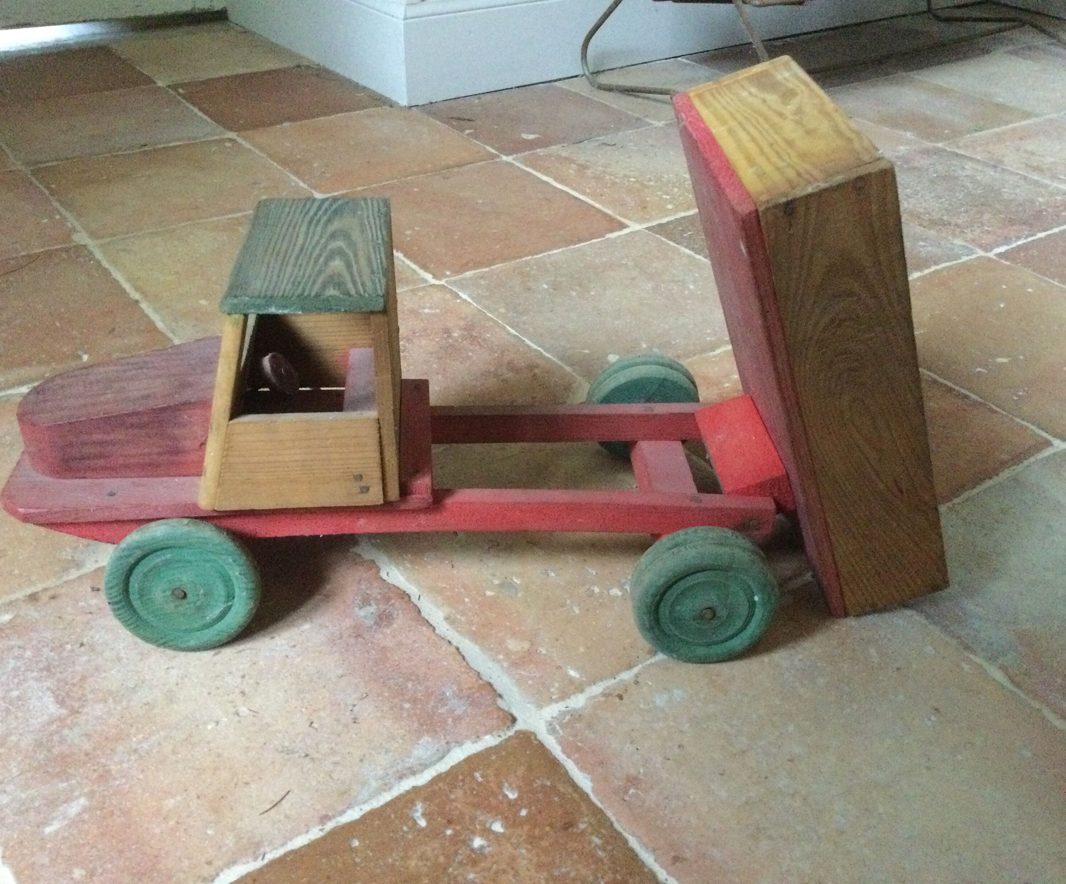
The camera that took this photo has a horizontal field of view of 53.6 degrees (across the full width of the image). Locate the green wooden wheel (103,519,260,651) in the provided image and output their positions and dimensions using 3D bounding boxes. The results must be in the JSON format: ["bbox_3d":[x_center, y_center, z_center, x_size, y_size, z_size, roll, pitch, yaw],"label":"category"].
[{"bbox_3d":[-0.163,0.067,0.491,0.069,0.069,0.020,-2,34,-5],"label":"green wooden wheel"}]

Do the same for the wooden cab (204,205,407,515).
[{"bbox_3d":[-0.109,-0.045,0.499,0.090,0.105,0.110,-1,34,-5],"label":"wooden cab"}]

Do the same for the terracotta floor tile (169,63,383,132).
[{"bbox_3d":[-0.301,-0.409,1.276,0.206,0.018,0.206,-20,40,-30],"label":"terracotta floor tile"}]

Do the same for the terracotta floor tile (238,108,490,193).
[{"bbox_3d":[-0.176,-0.308,1.130,0.206,0.018,0.206,-20,40,-30],"label":"terracotta floor tile"}]

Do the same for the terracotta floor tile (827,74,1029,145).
[{"bbox_3d":[0.474,-0.406,1.307,0.206,0.018,0.206,-20,40,-30],"label":"terracotta floor tile"}]

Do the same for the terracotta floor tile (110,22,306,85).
[{"bbox_3d":[-0.426,-0.510,1.420,0.206,0.018,0.206,-20,40,-30],"label":"terracotta floor tile"}]

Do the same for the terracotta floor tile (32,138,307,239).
[{"bbox_3d":[-0.352,-0.244,1.025,0.206,0.018,0.206,-20,40,-30],"label":"terracotta floor tile"}]

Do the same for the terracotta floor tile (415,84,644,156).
[{"bbox_3d":[-0.001,-0.374,1.238,0.206,0.018,0.206,-20,40,-30],"label":"terracotta floor tile"}]

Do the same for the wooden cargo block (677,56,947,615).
[{"bbox_3d":[0.139,-0.052,0.529,0.056,0.226,0.157,-17,34,6],"label":"wooden cargo block"}]

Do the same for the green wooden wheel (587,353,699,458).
[{"bbox_3d":[0.066,-0.019,0.634,0.066,0.066,0.027,-2,34,-5],"label":"green wooden wheel"}]

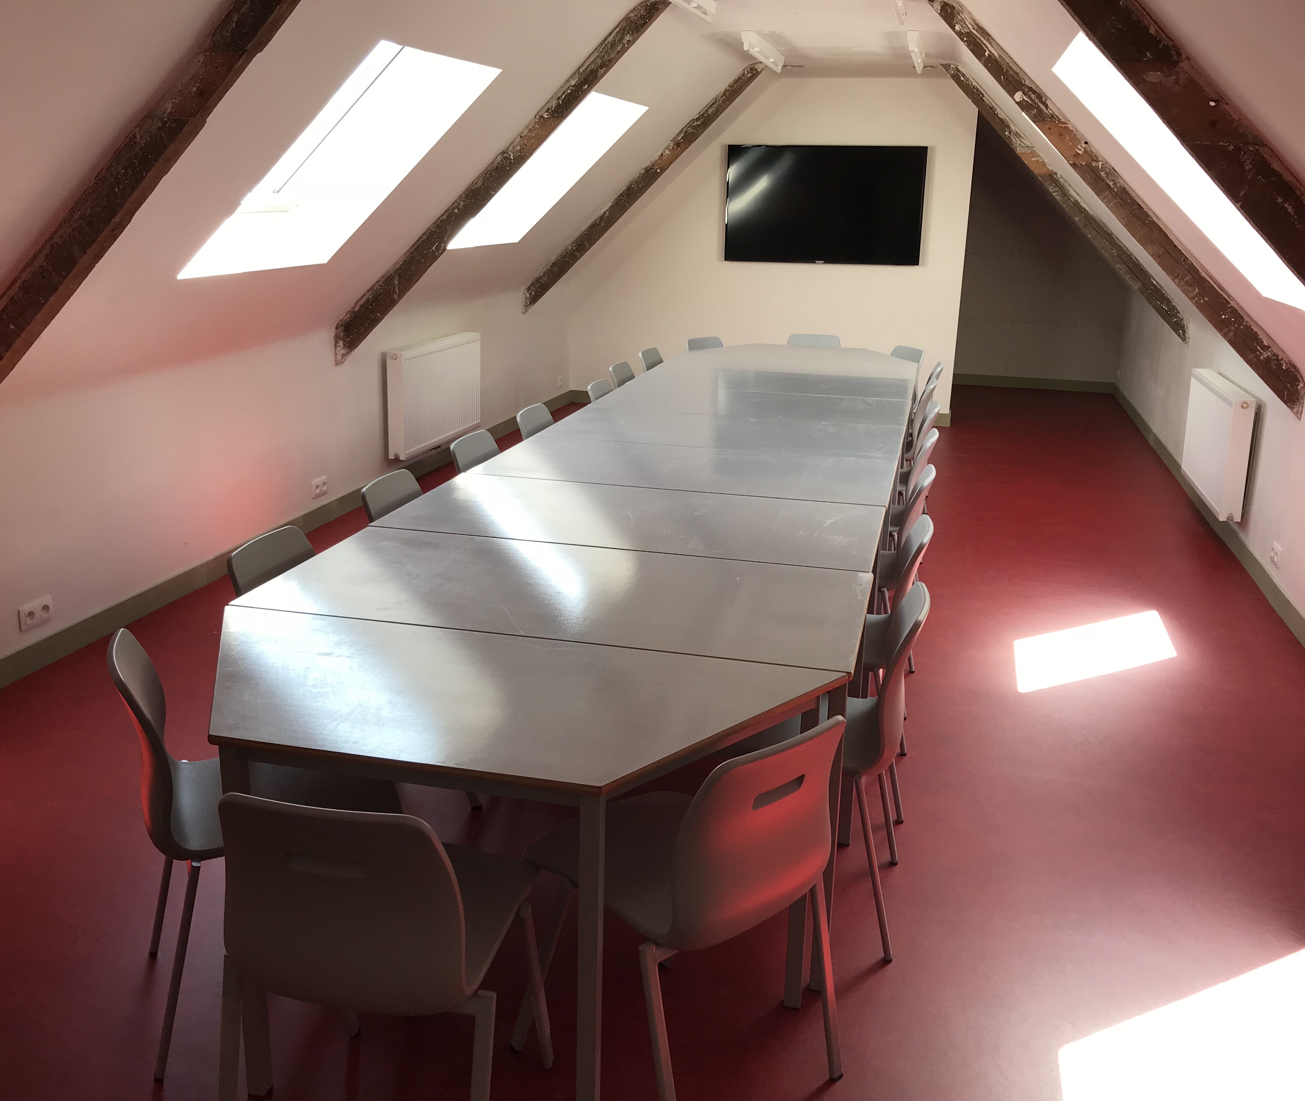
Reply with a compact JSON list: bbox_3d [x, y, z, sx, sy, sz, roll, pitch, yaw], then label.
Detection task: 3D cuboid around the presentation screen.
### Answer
[{"bbox_3d":[1.281,-2.580,8.881,1.460,0.840,0.060,5,17,13],"label":"presentation screen"}]

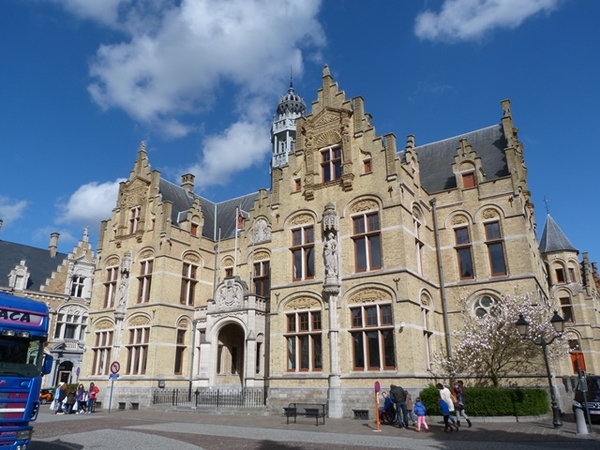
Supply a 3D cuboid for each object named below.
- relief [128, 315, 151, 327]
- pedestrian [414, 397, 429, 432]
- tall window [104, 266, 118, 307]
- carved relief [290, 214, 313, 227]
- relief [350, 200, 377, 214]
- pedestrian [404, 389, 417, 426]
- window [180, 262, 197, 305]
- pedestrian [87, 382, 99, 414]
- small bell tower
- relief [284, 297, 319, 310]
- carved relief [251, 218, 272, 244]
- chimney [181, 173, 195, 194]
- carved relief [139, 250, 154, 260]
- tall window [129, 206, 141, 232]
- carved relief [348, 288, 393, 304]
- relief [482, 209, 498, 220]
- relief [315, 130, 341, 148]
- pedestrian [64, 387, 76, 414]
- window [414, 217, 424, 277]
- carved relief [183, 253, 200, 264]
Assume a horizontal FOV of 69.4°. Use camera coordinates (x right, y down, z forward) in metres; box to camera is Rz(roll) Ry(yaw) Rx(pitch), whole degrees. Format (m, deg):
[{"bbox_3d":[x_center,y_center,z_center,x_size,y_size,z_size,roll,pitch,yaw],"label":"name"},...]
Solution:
[{"bbox_3d":[-11.271,6.755,30.450,2.300,0.780,0.150,-13,-23,32],"label":"relief"},{"bbox_3d":[4.332,6.821,15.635,0.400,1.130,0.370,11,-22,-28],"label":"pedestrian"},{"bbox_3d":[-14.798,4.836,33.816,1.500,3.200,0.250,-13,-23,32],"label":"tall window"},{"bbox_3d":[0.140,-0.244,24.669,1.479,0.694,0.204,-13,-23,31],"label":"carved relief"},{"bbox_3d":[3.588,-1.055,23.973,1.650,0.760,0.150,-13,-23,32],"label":"relief"},{"bbox_3d":[4.442,7.455,17.711,0.520,1.340,0.430,-13,-23,32],"label":"pedestrian"},{"bbox_3d":[-8.124,4.429,31.735,0.255,3.009,1.377,-13,-23,31],"label":"window"},{"bbox_3d":[-11.601,9.687,24.294,0.551,1.632,0.428,-15,-24,36],"label":"pedestrian"},{"bbox_3d":[-0.935,-9.511,39.099,3.000,11.000,3.000,-13,-23,32],"label":"small bell tower"},{"bbox_3d":[0.160,4.179,23.102,2.193,0.694,0.204,-13,-23,31],"label":"relief"},{"bbox_3d":[-2.942,0.459,33.045,1.950,2.100,0.250,-13,-23,32],"label":"carved relief"},{"bbox_3d":[-10.218,-3.675,39.730,0.900,2.300,0.900,-13,-23,32],"label":"chimney"},{"bbox_3d":[-11.357,2.219,32.109,1.550,0.700,0.150,-13,-23,32],"label":"carved relief"},{"bbox_3d":[-12.774,-0.331,33.726,1.275,2.244,0.255,-13,-23,31],"label":"tall window"},{"bbox_3d":[3.462,3.549,21.453,2.200,0.780,0.150,-13,-23,32],"label":"carved relief"},{"bbox_3d":[10.965,-0.608,24.953,0.950,0.680,0.150,-13,-23,32],"label":"relief"},{"bbox_3d":[1.628,-5.022,25.249,1.734,0.969,0.204,-13,-23,31],"label":"relief"},{"bbox_3d":[-12.766,9.739,24.197,0.530,1.479,0.408,0,-20,0],"label":"pedestrian"},{"bbox_3d":[6.258,1.235,22.902,0.255,3.009,1.275,-13,-23,31],"label":"window"},{"bbox_3d":[-8.264,2.607,33.295,0.200,0.850,1.600,-13,-23,32],"label":"carved relief"}]

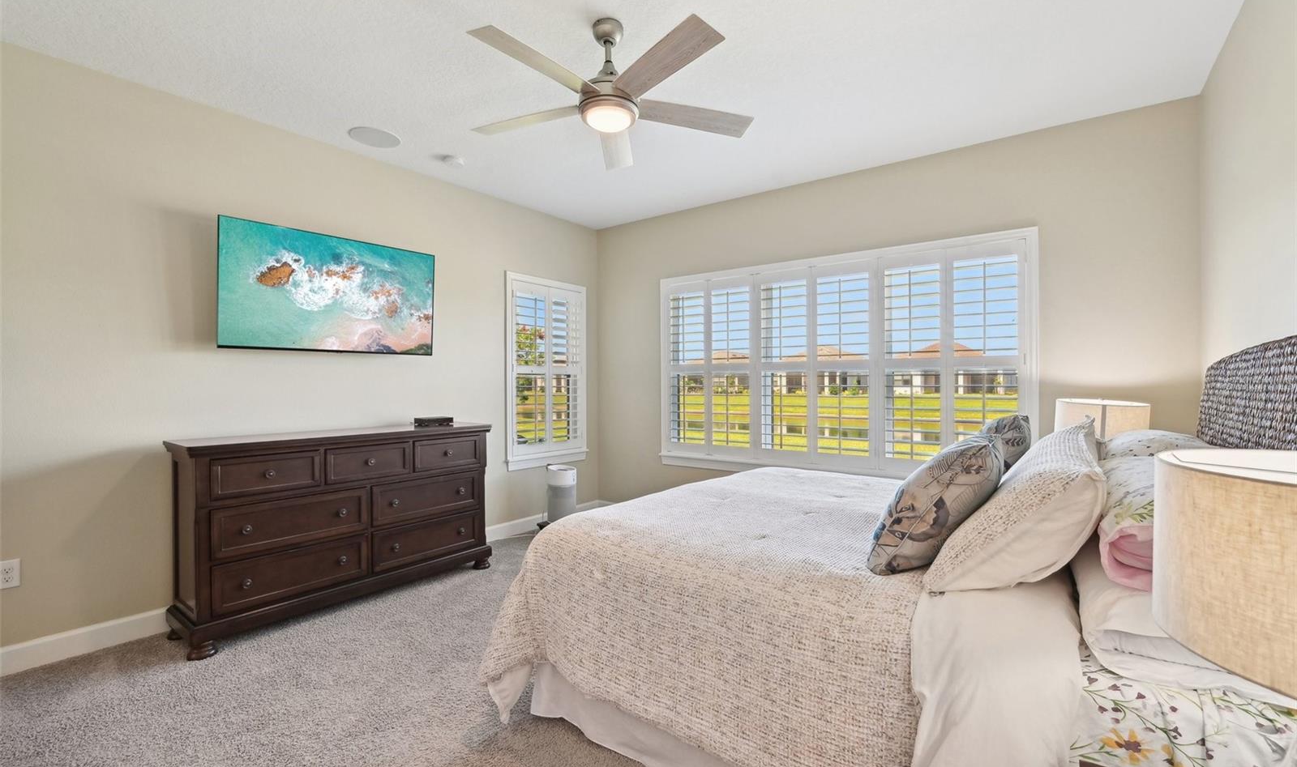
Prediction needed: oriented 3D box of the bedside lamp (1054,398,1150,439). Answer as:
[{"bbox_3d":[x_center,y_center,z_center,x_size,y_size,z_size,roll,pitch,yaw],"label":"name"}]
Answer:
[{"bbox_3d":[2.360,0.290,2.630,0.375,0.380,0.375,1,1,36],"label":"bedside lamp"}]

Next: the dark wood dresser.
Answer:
[{"bbox_3d":[-1.809,0.796,3.093,0.470,1.015,1.620,1,1,38],"label":"dark wood dresser"}]

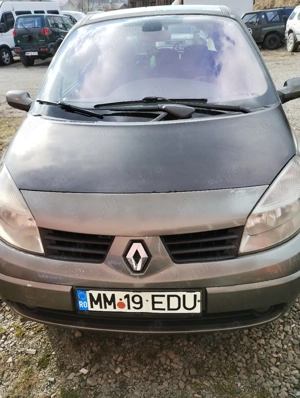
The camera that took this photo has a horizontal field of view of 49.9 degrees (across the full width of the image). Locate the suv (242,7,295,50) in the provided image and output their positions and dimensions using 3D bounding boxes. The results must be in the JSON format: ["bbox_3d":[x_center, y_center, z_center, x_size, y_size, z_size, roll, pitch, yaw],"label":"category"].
[{"bbox_3d":[5.159,-8.425,16.183,3.600,1.680,1.650,3,29,12],"label":"suv"}]

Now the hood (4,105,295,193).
[{"bbox_3d":[-0.021,-0.294,1.672,1.480,0.220,0.780,-1,29,6],"label":"hood"}]

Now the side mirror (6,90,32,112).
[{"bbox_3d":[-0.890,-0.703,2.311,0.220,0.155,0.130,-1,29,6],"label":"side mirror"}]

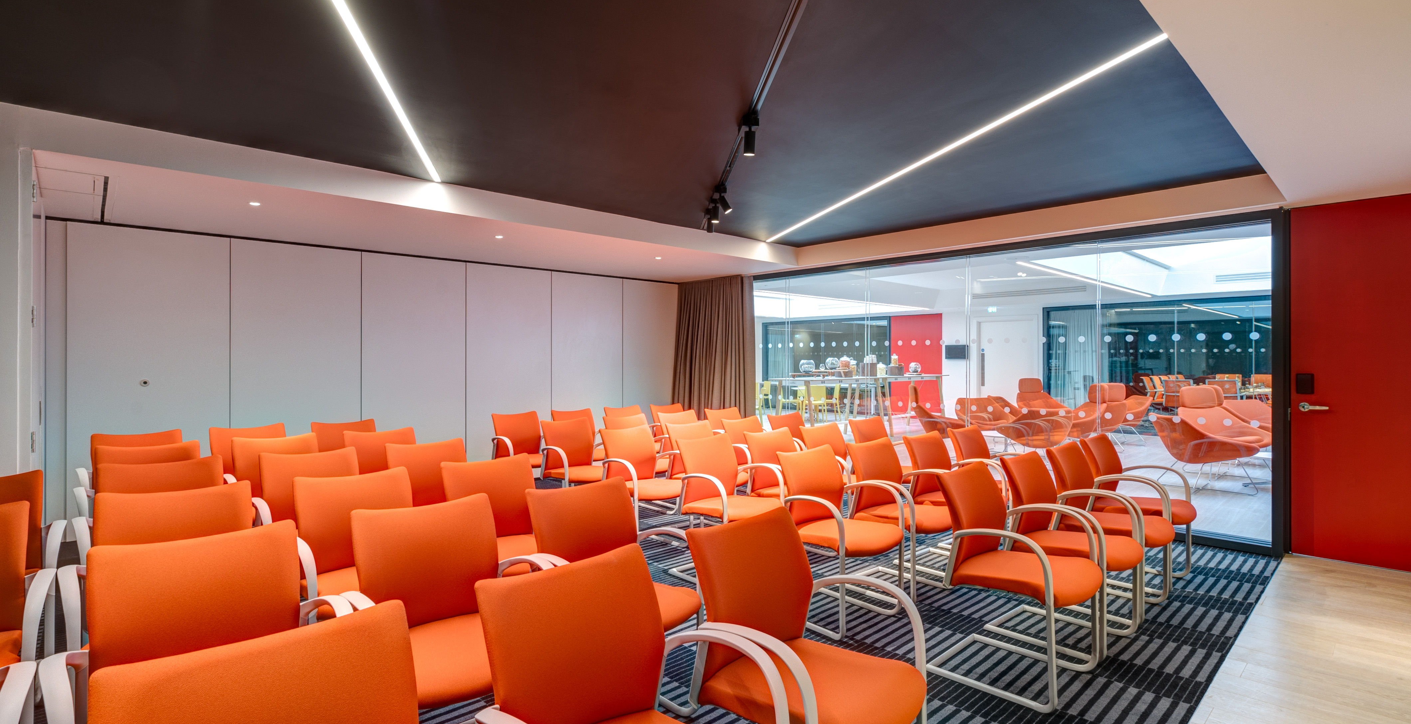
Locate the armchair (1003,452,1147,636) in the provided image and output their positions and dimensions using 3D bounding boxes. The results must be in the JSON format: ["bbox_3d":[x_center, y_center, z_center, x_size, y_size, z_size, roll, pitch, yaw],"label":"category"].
[{"bbox_3d":[1.799,0.917,3.124,0.592,0.870,0.575,0,1,-42],"label":"armchair"}]

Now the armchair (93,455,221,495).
[{"bbox_3d":[-2.399,0.886,2.782,0.579,0.848,0.585,0,0,-43],"label":"armchair"}]

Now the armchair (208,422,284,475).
[{"bbox_3d":[-3.160,0.890,4.392,0.592,0.870,0.575,0,1,-42],"label":"armchair"}]

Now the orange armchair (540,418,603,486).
[{"bbox_3d":[-0.982,0.893,4.954,0.579,0.848,0.585,0,0,-43],"label":"orange armchair"}]

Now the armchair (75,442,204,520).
[{"bbox_3d":[-3.035,0.898,3.434,0.592,0.870,0.575,0,1,-42],"label":"armchair"}]

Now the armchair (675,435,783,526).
[{"bbox_3d":[0.160,0.911,3.872,0.575,0.860,0.620,0,0,-42],"label":"armchair"}]

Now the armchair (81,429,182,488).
[{"bbox_3d":[-3.569,0.883,3.950,0.579,0.848,0.585,0,0,-43],"label":"armchair"}]

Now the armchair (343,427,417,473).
[{"bbox_3d":[-2.161,0.912,4.323,0.575,0.860,0.620,0,0,-42],"label":"armchair"}]

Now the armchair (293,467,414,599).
[{"bbox_3d":[-1.322,0.889,2.488,0.579,0.848,0.585,0,0,-45],"label":"armchair"}]

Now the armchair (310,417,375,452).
[{"bbox_3d":[-2.808,0.910,4.991,0.575,0.860,0.620,0,0,-42],"label":"armchair"}]

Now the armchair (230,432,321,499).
[{"bbox_3d":[-2.676,0.914,3.979,0.575,0.860,0.620,0,0,-42],"label":"armchair"}]

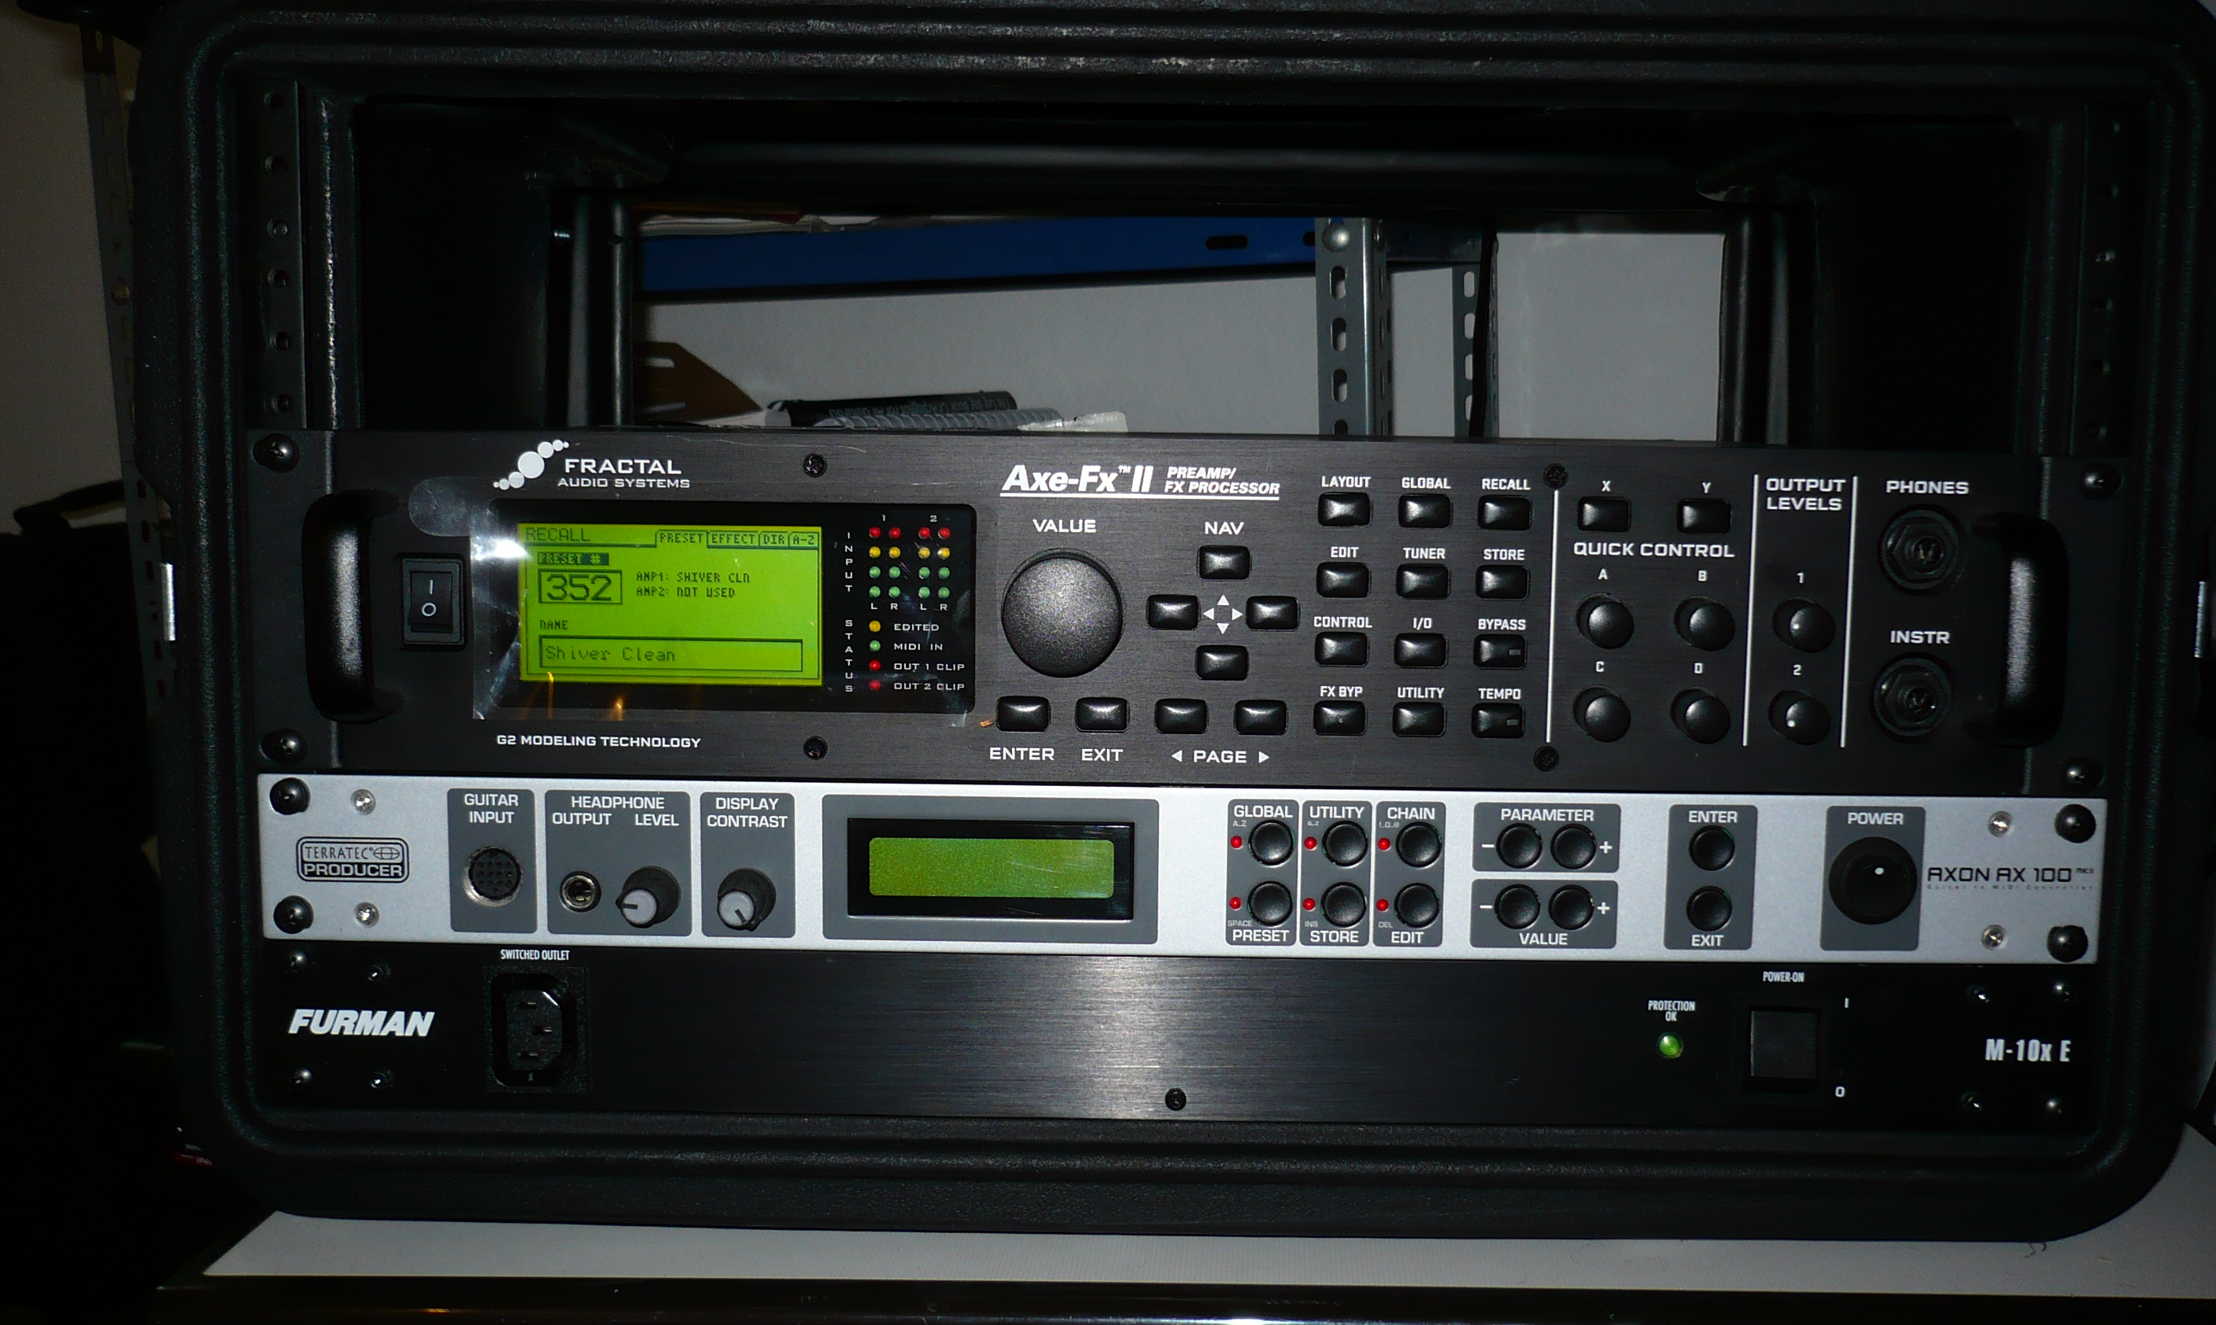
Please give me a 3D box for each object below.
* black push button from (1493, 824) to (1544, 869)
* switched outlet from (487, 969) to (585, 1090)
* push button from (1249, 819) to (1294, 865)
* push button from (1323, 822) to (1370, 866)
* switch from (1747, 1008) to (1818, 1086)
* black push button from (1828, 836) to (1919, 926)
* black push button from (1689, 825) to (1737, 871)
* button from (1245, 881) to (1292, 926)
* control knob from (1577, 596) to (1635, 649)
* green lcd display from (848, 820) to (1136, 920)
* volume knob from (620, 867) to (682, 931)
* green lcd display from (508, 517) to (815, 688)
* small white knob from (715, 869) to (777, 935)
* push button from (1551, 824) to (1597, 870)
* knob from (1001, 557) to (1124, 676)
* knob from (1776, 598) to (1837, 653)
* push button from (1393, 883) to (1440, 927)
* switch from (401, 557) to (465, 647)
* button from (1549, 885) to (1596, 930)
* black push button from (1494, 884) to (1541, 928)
[{"bbox_3d":[0.107,0.048,0.584,0.011,0.011,0.004,1,6,0],"label":"black push button"},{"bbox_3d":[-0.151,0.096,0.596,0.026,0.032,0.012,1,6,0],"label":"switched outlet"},{"bbox_3d":[0.043,0.047,0.584,0.011,0.011,0.004,1,6,0],"label":"push button"},{"bbox_3d":[0.062,0.047,0.585,0.011,0.011,0.004,1,6,0],"label":"push button"},{"bbox_3d":[0.177,0.100,0.590,0.018,0.019,0.005,1,6,0],"label":"switch"},{"bbox_3d":[0.200,0.057,0.584,0.023,0.023,0.005,1,6,0],"label":"black push button"},{"bbox_3d":[0.157,0.048,0.584,0.012,0.012,0.005,1,7,0],"label":"black push button"},{"bbox_3d":[0.042,0.063,0.586,0.012,0.012,0.005,1,7,0],"label":"button"},{"bbox_3d":[0.127,-0.010,0.571,0.012,0.012,0.012,1,6,0],"label":"control knob"},{"bbox_3d":[-0.031,0.054,0.589,0.074,0.026,0.005,1,6,0],"label":"green lcd display"},{"bbox_3d":[-0.119,0.062,0.580,0.015,0.015,0.015,1,6,0],"label":"volume knob"},{"bbox_3d":[-0.113,-0.015,0.579,0.077,0.041,0.005,1,7,0],"label":"green lcd display"},{"bbox_3d":[-0.095,0.062,0.580,0.015,0.015,0.015,1,6,0],"label":"small white knob"},{"bbox_3d":[0.121,0.048,0.584,0.012,0.012,0.005,1,7,0],"label":"push button"},{"bbox_3d":[-0.011,-0.012,0.568,0.031,0.031,0.017,1,7,0],"label":"knob"},{"bbox_3d":[0.178,-0.009,0.571,0.012,0.012,0.012,1,6,0],"label":"knob"},{"bbox_3d":[0.081,0.064,0.586,0.011,0.011,0.004,1,6,0],"label":"push button"},{"bbox_3d":[-0.174,-0.015,0.577,0.016,0.022,0.006,1,7,0],"label":"switch"},{"bbox_3d":[0.121,0.064,0.586,0.012,0.012,0.005,1,7,0],"label":"button"},{"bbox_3d":[0.107,0.064,0.586,0.012,0.012,0.005,1,7,0],"label":"black push button"}]

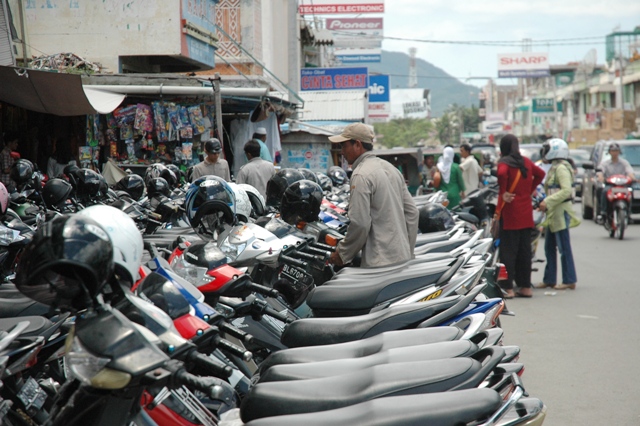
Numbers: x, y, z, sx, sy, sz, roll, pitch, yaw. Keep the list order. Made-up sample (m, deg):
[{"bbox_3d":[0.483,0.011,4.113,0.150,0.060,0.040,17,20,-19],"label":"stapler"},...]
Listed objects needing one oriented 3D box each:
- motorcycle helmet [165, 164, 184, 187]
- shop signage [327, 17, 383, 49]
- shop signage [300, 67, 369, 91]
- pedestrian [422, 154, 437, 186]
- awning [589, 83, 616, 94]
[{"bbox_3d":[-1.812,-0.462,23.000,0.250,0.255,0.300,-1,2,12],"label":"motorcycle helmet"},{"bbox_3d":[1.110,-5.805,60.000,1.800,1.000,0.150,-1,2,4],"label":"shop signage"},{"bbox_3d":[0.373,-3.448,48.000,1.720,0.600,0.150,-1,2,4],"label":"shop signage"},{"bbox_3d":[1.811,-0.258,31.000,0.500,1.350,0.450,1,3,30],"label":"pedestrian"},{"bbox_3d":[17.476,-7.674,115.000,1.100,0.700,4.000,-1,2,2],"label":"awning"}]

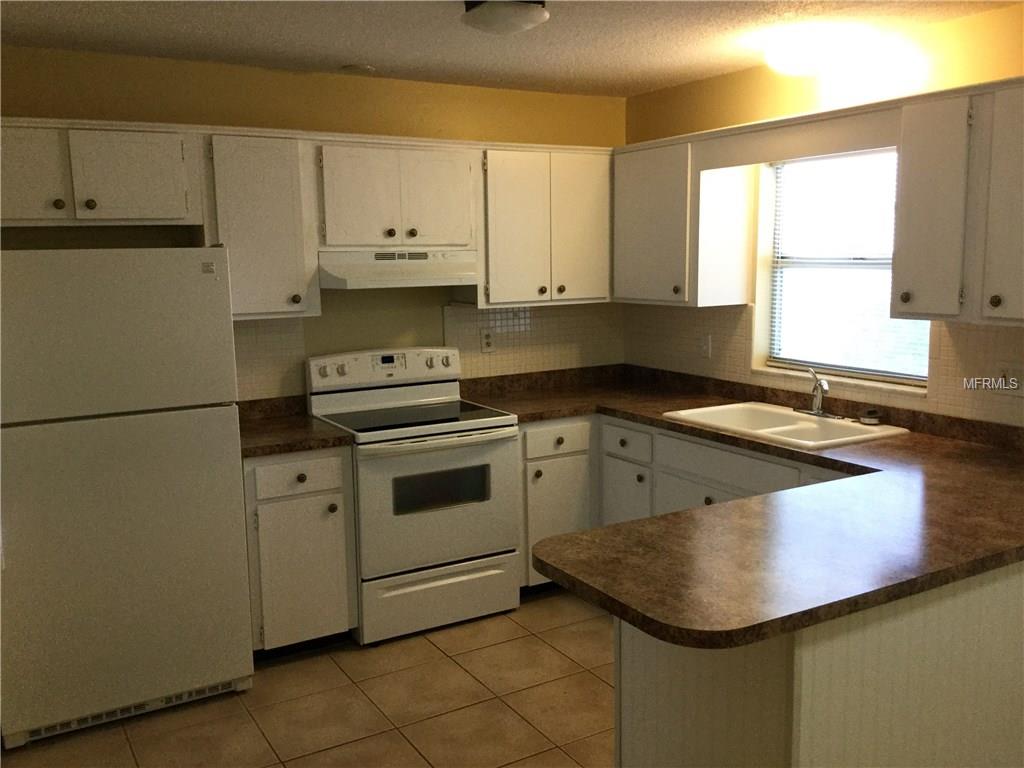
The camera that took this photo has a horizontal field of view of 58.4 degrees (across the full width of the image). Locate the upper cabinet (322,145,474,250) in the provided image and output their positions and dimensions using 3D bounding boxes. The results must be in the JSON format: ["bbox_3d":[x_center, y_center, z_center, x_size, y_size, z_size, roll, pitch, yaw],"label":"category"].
[{"bbox_3d":[-0.565,-0.831,4.125,0.756,0.445,0.332,-6,9,-30],"label":"upper cabinet"}]

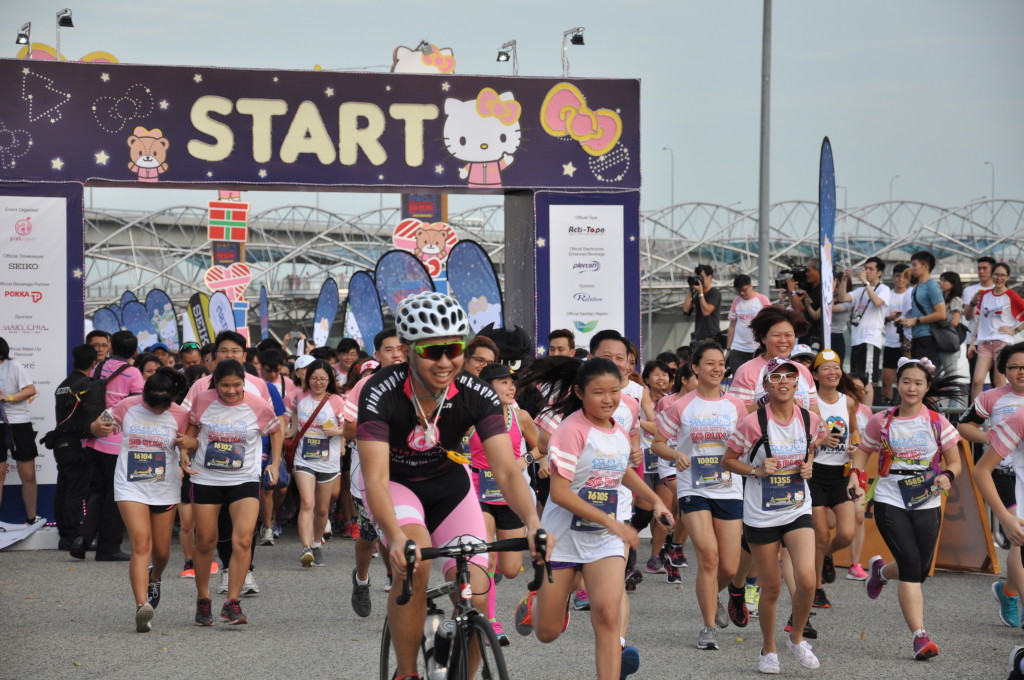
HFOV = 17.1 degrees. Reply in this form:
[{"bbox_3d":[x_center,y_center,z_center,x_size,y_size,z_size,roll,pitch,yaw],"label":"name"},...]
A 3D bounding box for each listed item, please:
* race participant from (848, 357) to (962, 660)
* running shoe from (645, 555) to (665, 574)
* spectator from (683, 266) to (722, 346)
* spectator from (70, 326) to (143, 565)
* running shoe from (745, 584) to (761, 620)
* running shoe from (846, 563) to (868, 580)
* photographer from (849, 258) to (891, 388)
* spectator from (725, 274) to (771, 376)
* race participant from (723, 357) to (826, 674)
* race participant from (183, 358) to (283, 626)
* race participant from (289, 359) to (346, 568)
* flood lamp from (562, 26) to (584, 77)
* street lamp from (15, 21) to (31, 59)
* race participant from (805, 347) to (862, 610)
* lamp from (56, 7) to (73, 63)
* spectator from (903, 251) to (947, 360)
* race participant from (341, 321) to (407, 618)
[{"bbox_3d":[2.072,0.887,17.950,0.580,1.570,0.800,0,0,-17],"label":"race participant"},{"bbox_3d":[1.080,1.633,24.800,0.093,0.115,0.250,0,0,-45],"label":"running shoe"},{"bbox_3d":[2.028,0.048,36.300,0.450,1.720,0.460,0,-1,-40],"label":"spectator"},{"bbox_3d":[-3.073,0.802,25.900,0.500,1.740,0.500,0,0,-37],"label":"spectator"},{"bbox_3d":[1.432,1.557,20.300,0.100,0.120,0.270,0,22,0],"label":"running shoe"},{"bbox_3d":[2.460,1.637,24.100,0.090,0.115,0.245,0,0,-35],"label":"running shoe"},{"bbox_3d":[3.493,0.044,33.400,0.480,1.720,0.500,0,0,-41],"label":"photographer"},{"bbox_3d":[2.518,0.133,36.300,0.500,1.660,0.320,0,0,13],"label":"spectator"},{"bbox_3d":[1.340,0.896,17.400,0.530,1.620,0.550,0,0,-6],"label":"race participant"},{"bbox_3d":[-1.644,0.897,20.050,0.570,1.560,0.480,0,0,-10],"label":"race participant"},{"bbox_3d":[-1.466,0.931,25.700,0.450,1.580,0.450,0,0,-3],"label":"race participant"},{"bbox_3d":[0.522,-2.479,29.400,0.120,0.440,0.320,0,0,-20],"label":"flood lamp"},{"bbox_3d":[-4.137,-2.514,28.900,0.110,0.400,0.300,0,0,-20],"label":"street lamp"},{"bbox_3d":[1.980,0.859,21.000,0.470,1.590,0.620,0,0,-5],"label":"race participant"},{"bbox_3d":[-3.658,-2.484,27.900,0.130,0.480,0.180,0,0,30],"label":"lamp"},{"bbox_3d":[3.993,0.024,33.000,0.460,1.740,0.500,0,0,-22],"label":"spectator"},{"bbox_3d":[-0.789,0.801,20.600,0.530,1.740,0.550,0,0,-10],"label":"race participant"}]

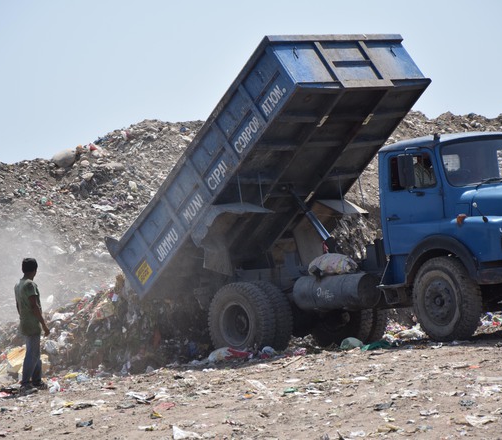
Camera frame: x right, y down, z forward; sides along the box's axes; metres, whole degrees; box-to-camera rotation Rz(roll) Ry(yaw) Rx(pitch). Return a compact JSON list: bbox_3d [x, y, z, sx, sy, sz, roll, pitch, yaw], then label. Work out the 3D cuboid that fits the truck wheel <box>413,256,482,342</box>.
[{"bbox_3d":[2.417,0.986,35.345,0.284,1.053,1.068,-4,-3,-37],"label":"truck wheel"}]

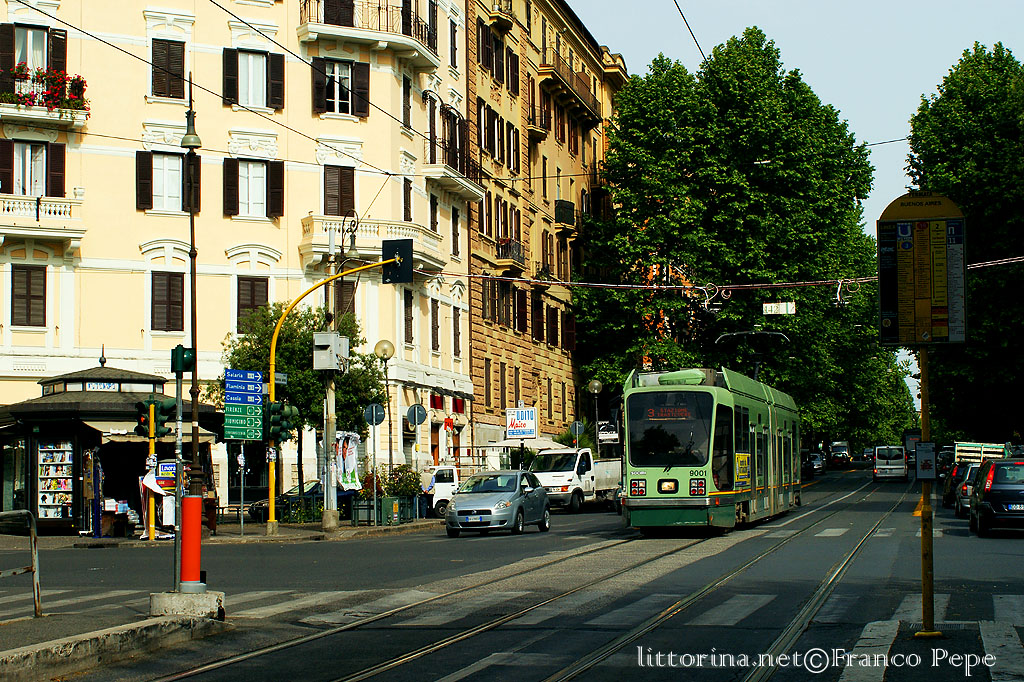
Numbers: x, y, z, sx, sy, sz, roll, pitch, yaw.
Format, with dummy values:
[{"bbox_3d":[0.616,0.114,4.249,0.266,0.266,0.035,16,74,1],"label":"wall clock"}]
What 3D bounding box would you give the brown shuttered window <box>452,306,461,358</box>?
[{"bbox_3d":[-2.281,-0.369,70.678,0.120,2.062,1.020,-2,-5,14],"label":"brown shuttered window"}]

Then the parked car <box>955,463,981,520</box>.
[{"bbox_3d":[12.652,3.928,45.187,1.660,1.400,3.950,-2,-4,14],"label":"parked car"}]

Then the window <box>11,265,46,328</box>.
[{"bbox_3d":[-16.064,-1.503,56.740,1.145,2.041,0.100,2,-6,-28],"label":"window"}]

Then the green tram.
[{"bbox_3d":[5.919,2.960,45.302,2.320,3.480,21.000,-2,-4,14],"label":"green tram"}]

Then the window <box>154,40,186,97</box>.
[{"bbox_3d":[-11.995,-9.508,59.670,1.162,2.040,0.100,2,-6,-28],"label":"window"}]

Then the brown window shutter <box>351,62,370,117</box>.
[{"bbox_3d":[-5.518,-9.267,62.993,0.600,2.050,0.070,2,-6,-28],"label":"brown window shutter"}]

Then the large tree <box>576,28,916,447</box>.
[{"bbox_3d":[10.809,-3.728,80.000,14.500,21.665,13.500,-2,-5,14],"label":"large tree"}]

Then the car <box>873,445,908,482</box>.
[{"bbox_3d":[21.725,7.071,98.000,1.900,1.960,4.750,-2,-4,14],"label":"car"}]

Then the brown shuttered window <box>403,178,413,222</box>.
[{"bbox_3d":[-4.270,-5.553,69.916,0.200,2.228,1.030,-2,-5,14],"label":"brown shuttered window"}]

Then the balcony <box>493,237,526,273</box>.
[{"bbox_3d":[-0.031,-4.160,84.935,0.859,1.258,2.823,-2,-5,14],"label":"balcony"}]

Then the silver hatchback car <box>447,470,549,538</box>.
[{"bbox_3d":[-0.273,3.798,40.156,1.690,1.490,4.030,-2,-4,15],"label":"silver hatchback car"}]

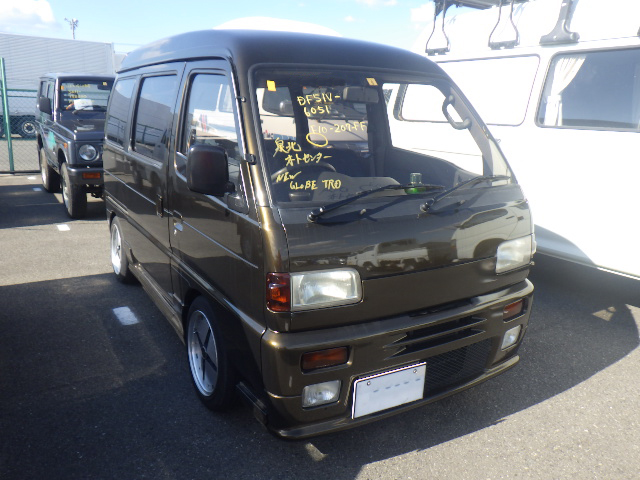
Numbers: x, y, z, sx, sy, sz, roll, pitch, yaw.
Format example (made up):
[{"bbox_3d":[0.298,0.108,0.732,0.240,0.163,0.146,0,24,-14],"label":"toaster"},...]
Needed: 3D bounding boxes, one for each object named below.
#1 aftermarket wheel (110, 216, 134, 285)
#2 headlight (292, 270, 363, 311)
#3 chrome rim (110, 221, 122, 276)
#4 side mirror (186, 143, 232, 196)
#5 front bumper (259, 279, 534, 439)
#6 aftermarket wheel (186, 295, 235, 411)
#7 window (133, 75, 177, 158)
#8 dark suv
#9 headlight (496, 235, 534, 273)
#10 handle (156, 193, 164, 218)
[{"bbox_3d":[-1.440,0.069,3.878,0.165,0.520,0.520,-6,17,-32],"label":"aftermarket wheel"},{"bbox_3d":[0.015,0.153,1.725,0.265,0.135,0.095,-6,17,-32],"label":"headlight"},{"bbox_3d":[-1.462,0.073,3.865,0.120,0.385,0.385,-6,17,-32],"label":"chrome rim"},{"bbox_3d":[-0.374,-0.224,1.701,0.140,0.155,0.085,-6,17,-32],"label":"side mirror"},{"bbox_3d":[0.387,0.402,2.082,1.385,0.390,0.280,-6,17,-32],"label":"front bumper"},{"bbox_3d":[-0.465,0.502,2.379,0.165,0.520,0.520,-6,17,-32],"label":"aftermarket wheel"},{"bbox_3d":[-0.867,-0.619,2.683,0.050,0.410,0.600,2,13,-33],"label":"window"},{"bbox_3d":[-2.867,-1.383,6.961,1.420,1.660,3.300,-7,17,-34],"label":"dark suv"},{"bbox_3d":[0.826,0.062,2.227,0.265,0.135,0.095,-6,17,-32],"label":"headlight"},{"bbox_3d":[-0.782,-0.161,2.534,0.040,0.110,0.065,-6,17,-32],"label":"handle"}]

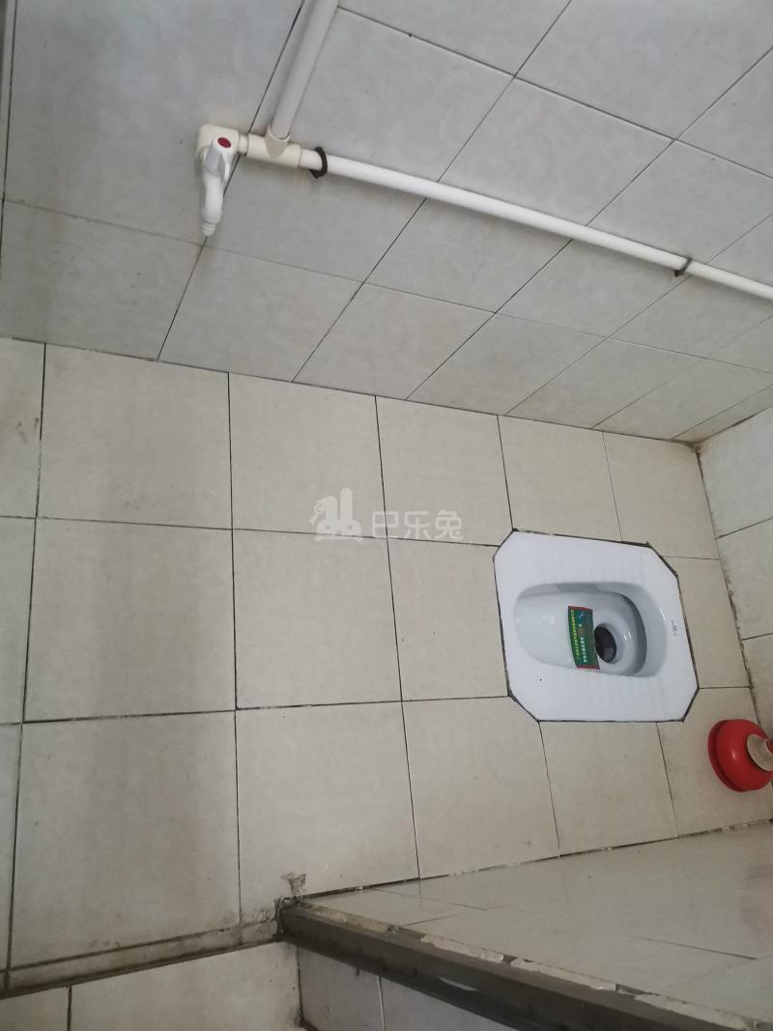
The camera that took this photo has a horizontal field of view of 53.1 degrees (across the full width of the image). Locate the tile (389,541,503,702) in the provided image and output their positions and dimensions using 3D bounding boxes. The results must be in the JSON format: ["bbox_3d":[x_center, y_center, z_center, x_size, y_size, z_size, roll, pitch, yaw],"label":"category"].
[{"bbox_3d":[0.122,0.198,1.476,0.239,0.010,0.301,4,69,-27],"label":"tile"}]

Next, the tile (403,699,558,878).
[{"bbox_3d":[0.169,0.475,1.386,0.300,0.012,0.284,5,69,-27],"label":"tile"}]

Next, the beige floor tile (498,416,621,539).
[{"bbox_3d":[0.385,-0.082,1.724,0.300,0.010,0.271,4,69,-27],"label":"beige floor tile"}]

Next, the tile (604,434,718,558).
[{"bbox_3d":[0.657,-0.046,1.854,0.302,0.010,0.304,4,69,-27],"label":"tile"}]

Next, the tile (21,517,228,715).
[{"bbox_3d":[-0.388,0.157,1.205,0.300,0.012,0.299,5,69,-27],"label":"tile"}]

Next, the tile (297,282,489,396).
[{"bbox_3d":[0.002,-0.305,1.403,0.246,0.331,0.010,4,69,-27],"label":"tile"}]

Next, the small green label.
[{"bbox_3d":[0.429,0.266,1.681,0.072,0.015,0.133,8,68,-34],"label":"small green label"}]

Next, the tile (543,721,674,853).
[{"bbox_3d":[0.438,0.522,1.514,0.300,0.012,0.230,5,69,-27],"label":"tile"}]

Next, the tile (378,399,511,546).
[{"bbox_3d":[0.121,-0.086,1.574,0.300,0.012,0.300,4,69,-27],"label":"tile"}]

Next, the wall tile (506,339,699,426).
[{"bbox_3d":[0.447,-0.270,1.625,0.248,0.331,0.010,4,69,-27],"label":"wall tile"}]

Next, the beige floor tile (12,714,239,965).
[{"bbox_3d":[-0.363,0.441,1.111,0.300,0.012,0.302,5,69,-27],"label":"beige floor tile"}]

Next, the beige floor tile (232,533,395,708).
[{"bbox_3d":[-0.120,0.178,1.340,0.300,0.012,0.300,4,69,-27],"label":"beige floor tile"}]

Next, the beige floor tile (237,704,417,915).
[{"bbox_3d":[-0.094,0.469,1.257,0.300,0.010,0.309,4,69,-27],"label":"beige floor tile"}]

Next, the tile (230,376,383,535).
[{"bbox_3d":[-0.148,-0.106,1.437,0.300,0.012,0.300,4,69,-27],"label":"tile"}]

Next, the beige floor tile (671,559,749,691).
[{"bbox_3d":[0.737,0.246,1.780,0.190,0.012,0.299,5,69,-27],"label":"beige floor tile"}]

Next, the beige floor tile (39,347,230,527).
[{"bbox_3d":[-0.418,-0.129,1.316,0.305,0.010,0.304,4,69,-27],"label":"beige floor tile"}]

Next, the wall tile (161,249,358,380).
[{"bbox_3d":[-0.216,-0.319,1.273,0.248,0.330,0.012,5,69,-27],"label":"wall tile"}]

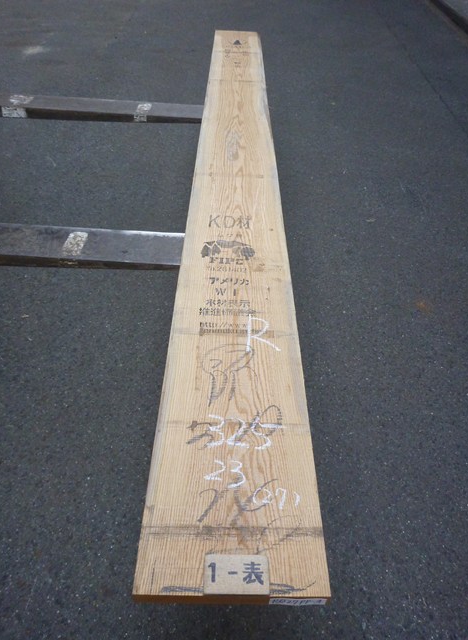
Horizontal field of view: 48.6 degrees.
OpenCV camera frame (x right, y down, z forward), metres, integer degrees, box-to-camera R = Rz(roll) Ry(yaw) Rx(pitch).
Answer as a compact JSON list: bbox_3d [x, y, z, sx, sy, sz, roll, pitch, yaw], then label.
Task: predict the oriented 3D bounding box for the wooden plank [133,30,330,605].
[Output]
[{"bbox_3d":[0.011,-0.678,1.947,0.274,0.028,3.250,1,41,0],"label":"wooden plank"}]

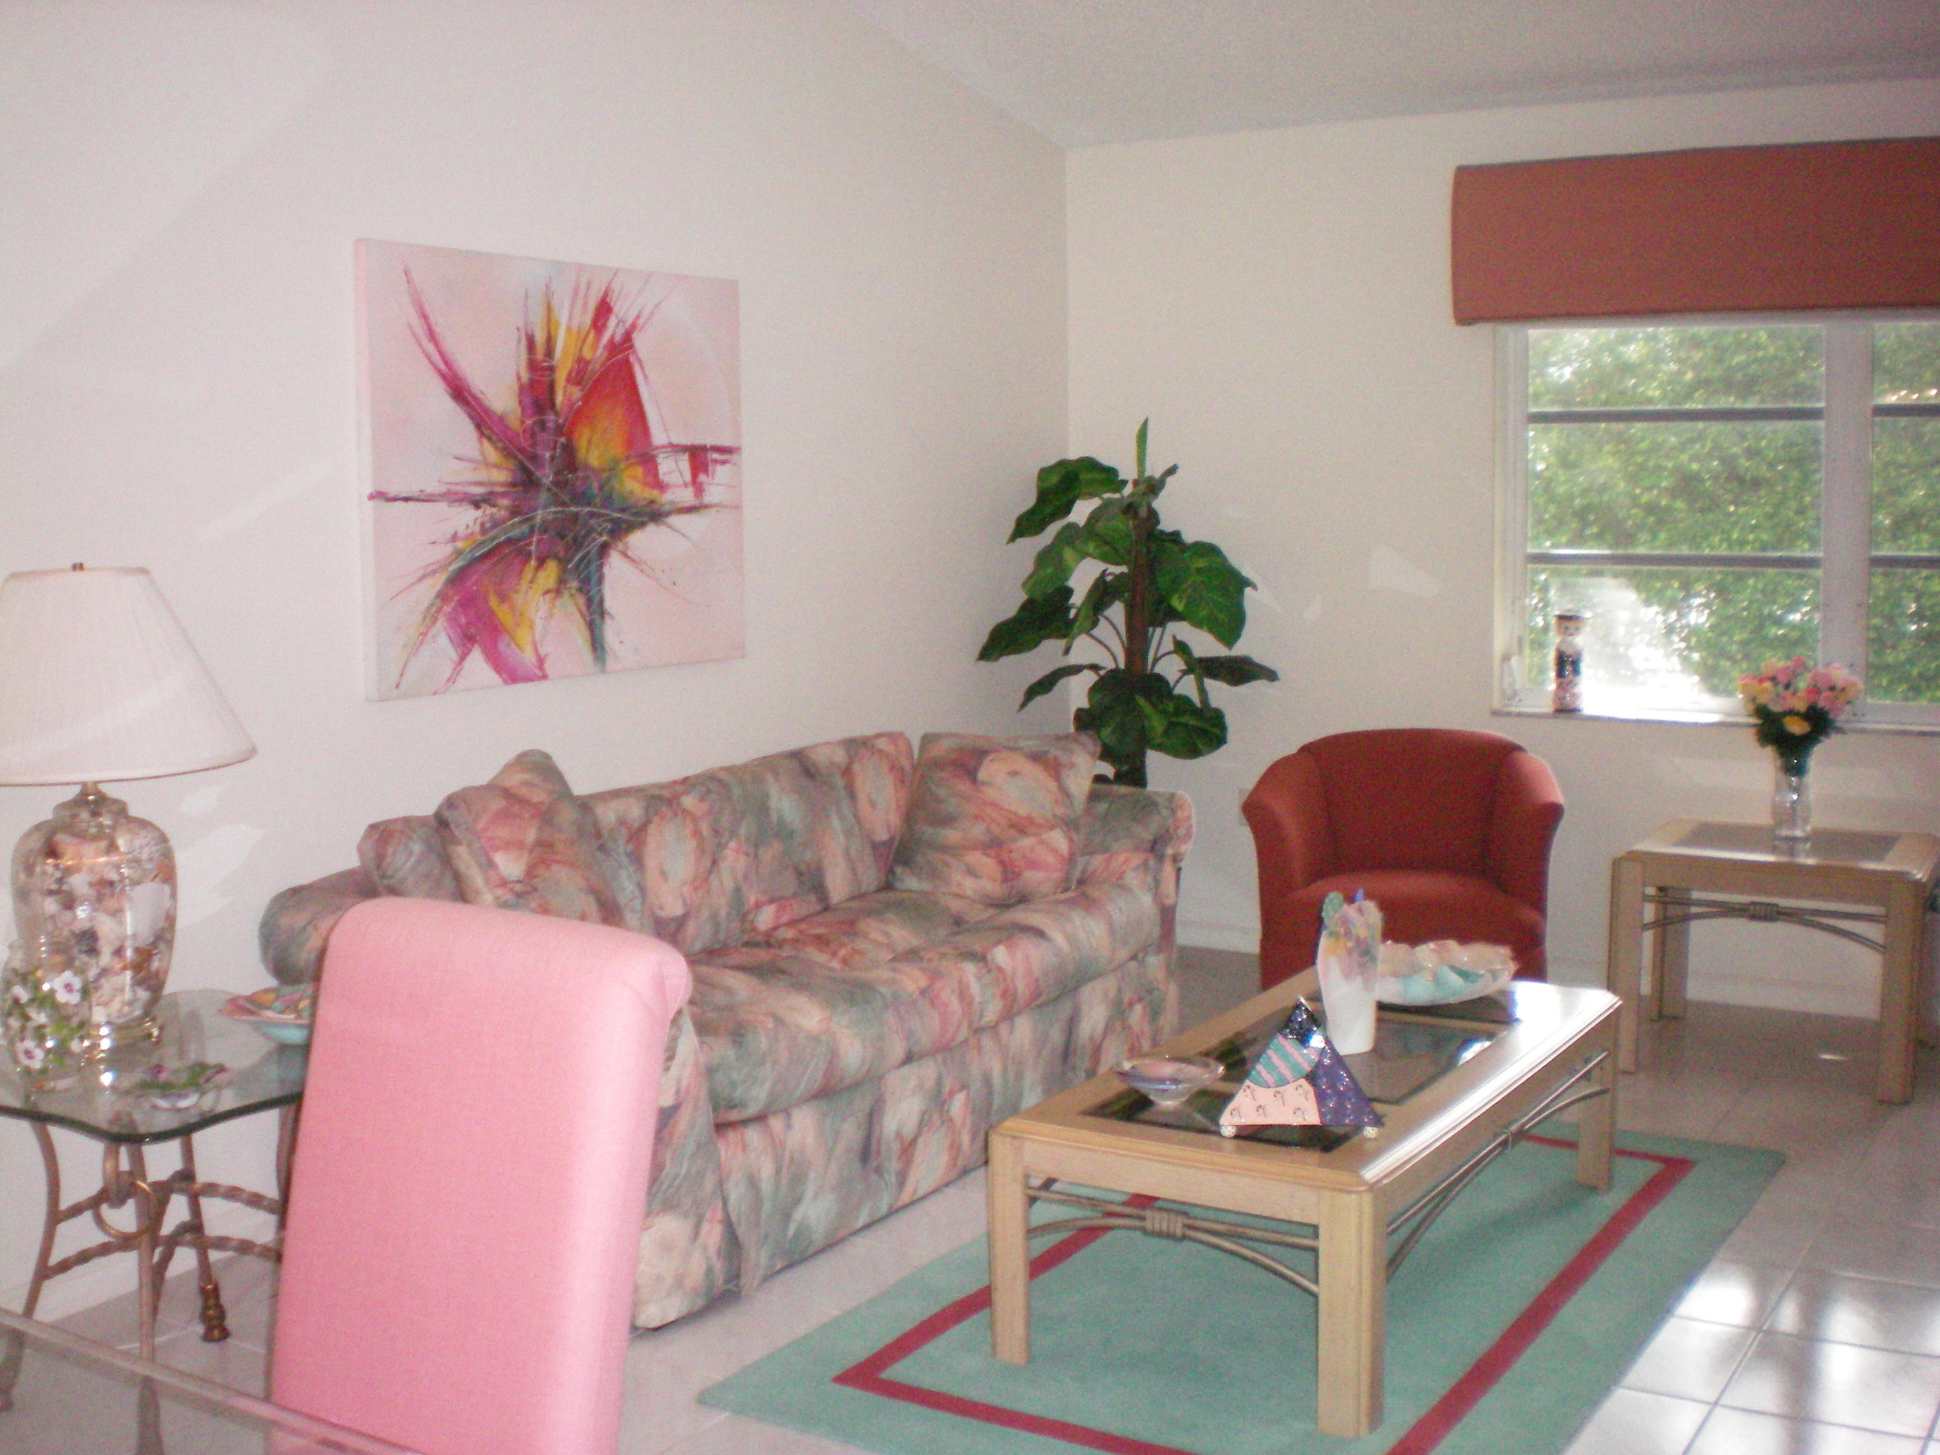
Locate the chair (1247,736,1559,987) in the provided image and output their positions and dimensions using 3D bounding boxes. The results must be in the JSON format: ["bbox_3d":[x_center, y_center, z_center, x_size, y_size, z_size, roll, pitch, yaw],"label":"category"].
[{"bbox_3d":[1.125,0.435,5.456,0.780,0.777,0.750,1,6,17],"label":"chair"}]

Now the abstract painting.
[{"bbox_3d":[-0.886,-0.570,4.767,0.040,0.924,1.211,2,7,31],"label":"abstract painting"}]

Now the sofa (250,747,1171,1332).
[{"bbox_3d":[-0.383,0.510,4.709,0.917,0.840,2.226,2,7,31],"label":"sofa"}]

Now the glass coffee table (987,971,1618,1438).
[{"bbox_3d":[0.683,0.796,3.955,0.679,0.382,1.407,2,7,31],"label":"glass coffee table"}]

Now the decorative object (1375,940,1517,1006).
[{"bbox_3d":[0.939,0.514,4.393,0.360,0.080,0.300,0,6,12],"label":"decorative object"}]

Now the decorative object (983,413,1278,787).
[{"bbox_3d":[0.473,-0.041,6.011,0.840,1.640,0.780,-1,6,5],"label":"decorative object"}]

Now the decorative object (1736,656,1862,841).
[{"bbox_3d":[2.097,0.055,5.414,0.310,0.455,0.280,1,6,20],"label":"decorative object"}]

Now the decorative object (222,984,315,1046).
[{"bbox_3d":[-1.132,0.491,3.648,0.280,0.065,0.230,-3,6,-15],"label":"decorative object"}]

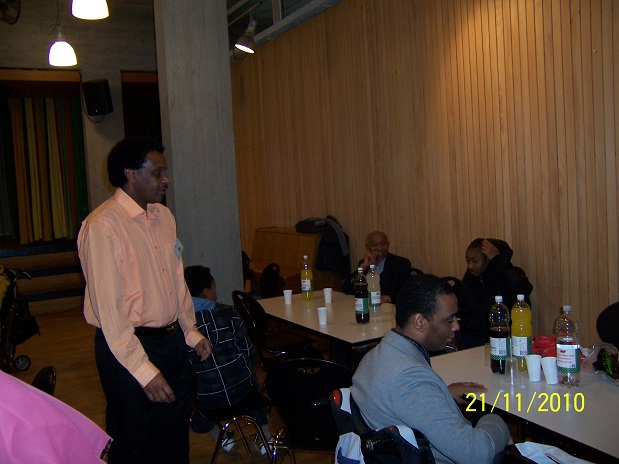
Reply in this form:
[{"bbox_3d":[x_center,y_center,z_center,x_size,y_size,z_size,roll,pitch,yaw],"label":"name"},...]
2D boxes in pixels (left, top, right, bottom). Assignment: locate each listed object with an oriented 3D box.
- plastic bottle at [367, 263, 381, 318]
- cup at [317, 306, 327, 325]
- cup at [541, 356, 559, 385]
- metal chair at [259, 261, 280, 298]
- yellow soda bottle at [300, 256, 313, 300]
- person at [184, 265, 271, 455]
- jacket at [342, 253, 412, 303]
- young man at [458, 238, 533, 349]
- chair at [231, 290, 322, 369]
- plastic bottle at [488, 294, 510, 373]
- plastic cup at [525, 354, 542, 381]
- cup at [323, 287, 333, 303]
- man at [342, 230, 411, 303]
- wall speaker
[{"bbox_3d":[0.412,0.376,3.811,0.090,0.325,0.090,-3,4,0],"label":"plastic bottle"},{"bbox_3d":[0.082,0.508,3.549,0.063,0.092,0.063,-3,5,0],"label":"cup"},{"bbox_3d":[0.974,0.559,2.363,0.068,0.095,0.068,-3,4,0],"label":"cup"},{"bbox_3d":[-0.510,0.756,5.880,0.520,0.870,0.440,-5,4,-28],"label":"metal chair"},{"bbox_3d":[-0.022,0.334,4.336,0.087,0.324,0.087,-3,5,0],"label":"yellow soda bottle"},{"bbox_3d":[-0.468,0.755,3.280,0.440,1.190,0.600,-2,5,20],"label":"person"},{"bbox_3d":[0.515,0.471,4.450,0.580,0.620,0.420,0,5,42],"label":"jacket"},{"bbox_3d":[0.970,0.646,3.470,0.650,1.200,0.500,-6,5,-29],"label":"young man"},{"bbox_3d":[-0.270,0.852,4.270,0.520,0.870,0.440,-5,4,-28],"label":"chair"},{"bbox_3d":[0.803,0.432,2.488,0.087,0.325,0.087,-6,5,-30],"label":"plastic bottle"},{"bbox_3d":[0.922,0.558,2.410,0.068,0.095,0.068,-3,4,0],"label":"plastic cup"},{"bbox_3d":[0.135,0.452,4.199,0.063,0.092,0.063,-3,5,0],"label":"cup"},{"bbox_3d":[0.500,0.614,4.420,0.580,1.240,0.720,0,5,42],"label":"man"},{"bbox_3d":[-3.229,-2.044,9.000,0.335,0.510,0.280,-3,23,3],"label":"wall speaker"}]

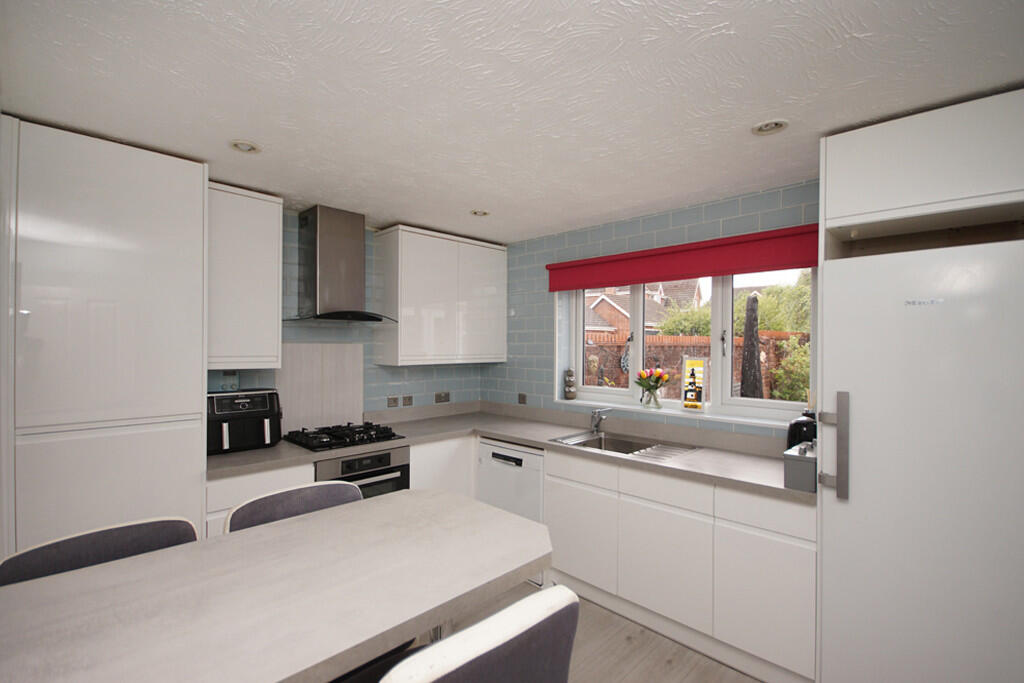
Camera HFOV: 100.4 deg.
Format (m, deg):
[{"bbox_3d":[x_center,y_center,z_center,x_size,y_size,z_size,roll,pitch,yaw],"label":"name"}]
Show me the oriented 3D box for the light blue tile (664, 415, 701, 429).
[{"bbox_3d":[1.066,0.497,2.686,0.197,0.085,0.010,0,0,41],"label":"light blue tile"}]

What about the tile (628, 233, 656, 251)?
[{"bbox_3d":[0.876,-0.670,2.885,0.200,0.102,0.009,0,-1,42],"label":"tile"}]

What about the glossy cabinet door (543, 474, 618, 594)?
[{"bbox_3d":[0.401,1.120,2.526,0.500,0.565,0.020,0,-1,42],"label":"glossy cabinet door"}]

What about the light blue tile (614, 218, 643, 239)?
[{"bbox_3d":[0.804,-0.774,2.951,0.200,0.102,0.009,0,-1,42],"label":"light blue tile"}]

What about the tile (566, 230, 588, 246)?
[{"bbox_3d":[0.502,-0.786,3.244,0.202,0.104,0.010,0,-1,42],"label":"tile"}]

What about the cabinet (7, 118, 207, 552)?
[{"bbox_3d":[-1.902,0.333,2.053,0.625,2.375,0.590,1,-1,-42],"label":"cabinet"}]

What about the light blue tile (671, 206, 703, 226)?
[{"bbox_3d":[1.095,-0.772,2.665,0.194,0.099,0.010,0,0,41],"label":"light blue tile"}]

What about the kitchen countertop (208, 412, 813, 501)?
[{"bbox_3d":[-0.106,0.651,2.316,2.720,0.045,2.315,0,-1,45],"label":"kitchen countertop"}]

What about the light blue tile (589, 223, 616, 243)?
[{"bbox_3d":[0.654,-0.773,3.087,0.200,0.102,0.009,0,-1,42],"label":"light blue tile"}]

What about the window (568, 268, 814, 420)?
[{"bbox_3d":[1.096,-0.040,2.870,1.670,0.940,0.070,0,0,41],"label":"window"}]

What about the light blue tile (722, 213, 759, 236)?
[{"bbox_3d":[1.337,-0.680,2.499,0.202,0.104,0.010,0,-1,42],"label":"light blue tile"}]

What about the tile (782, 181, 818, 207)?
[{"bbox_3d":[1.556,-0.780,2.274,0.200,0.102,0.009,0,-1,42],"label":"tile"}]

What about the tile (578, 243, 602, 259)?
[{"bbox_3d":[0.567,-0.657,3.128,0.196,0.099,0.010,0,0,41],"label":"tile"}]

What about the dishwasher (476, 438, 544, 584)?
[{"bbox_3d":[0.180,1.132,3.144,0.598,0.845,0.590,0,-1,42],"label":"dishwasher"}]

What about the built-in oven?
[{"bbox_3d":[-1.059,0.974,2.754,0.592,0.595,0.560,1,-1,-42],"label":"built-in oven"}]

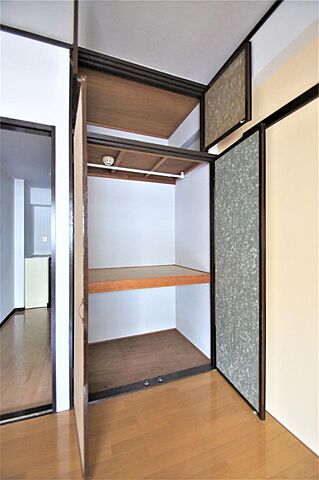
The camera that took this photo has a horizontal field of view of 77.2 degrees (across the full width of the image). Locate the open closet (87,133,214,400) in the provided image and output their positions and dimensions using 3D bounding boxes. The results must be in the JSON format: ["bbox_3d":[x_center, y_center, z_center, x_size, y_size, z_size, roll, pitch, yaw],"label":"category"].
[{"bbox_3d":[-0.175,0.190,1.850,1.100,1.820,0.760,0,0,-22],"label":"open closet"}]

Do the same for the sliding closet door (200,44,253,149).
[{"bbox_3d":[0.485,-0.990,1.460,0.030,0.515,0.450,0,0,-22],"label":"sliding closet door"}]

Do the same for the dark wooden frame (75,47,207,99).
[{"bbox_3d":[-0.092,-1.222,1.514,1.009,0.106,0.075,0,0,-22],"label":"dark wooden frame"}]

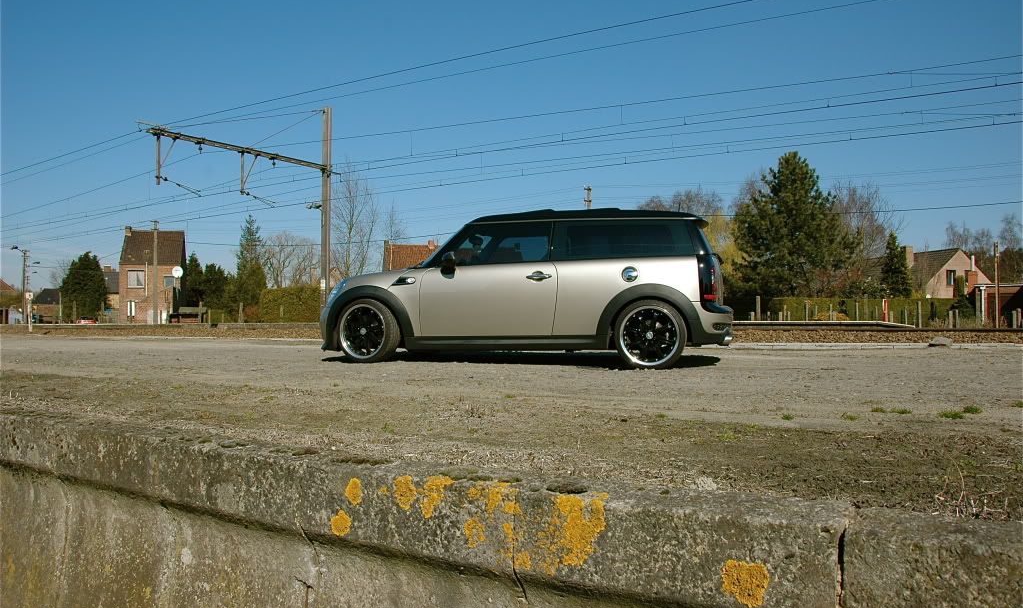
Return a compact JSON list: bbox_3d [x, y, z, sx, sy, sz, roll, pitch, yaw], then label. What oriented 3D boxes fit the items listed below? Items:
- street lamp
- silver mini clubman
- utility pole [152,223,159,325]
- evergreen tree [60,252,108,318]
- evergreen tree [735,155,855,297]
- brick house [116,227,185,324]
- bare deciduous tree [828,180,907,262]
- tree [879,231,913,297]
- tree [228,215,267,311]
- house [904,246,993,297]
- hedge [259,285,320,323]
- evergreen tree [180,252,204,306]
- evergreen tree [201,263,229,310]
[{"bbox_3d":[-42.355,-1.236,66.077,1.400,7.340,0.350,0,-2,-6],"label":"street lamp"},{"bbox_3d":[0.092,-0.167,7.330,3.960,1.430,1.730,-1,-1,14],"label":"silver mini clubman"},{"bbox_3d":[-26.009,-2.301,56.000,0.400,7.598,0.350,0,-1,0],"label":"utility pole"},{"bbox_3d":[-35.088,-0.927,63.067,3.900,6.610,3.800,0,-2,0],"label":"evergreen tree"},{"bbox_3d":[15.890,-3.392,43.122,6.700,10.380,6.500,0,-2,0],"label":"evergreen tree"},{"bbox_3d":[-32.288,-2.143,69.504,5.200,9.400,5.700,1,-2,-16],"label":"brick house"},{"bbox_3d":[24.742,-3.241,54.127,6.300,10.920,6.000,0,-2,0],"label":"bare deciduous tree"},{"bbox_3d":[27.554,-1.937,55.000,2.440,6.673,2.440,0,-1,0],"label":"tree"},{"bbox_3d":[-20.310,-2.286,59.101,2.900,9.200,2.900,0,-2,0],"label":"tree"},{"bbox_3d":[35.809,-1.063,68.580,7.400,7.400,9.300,1,-2,-20],"label":"house"},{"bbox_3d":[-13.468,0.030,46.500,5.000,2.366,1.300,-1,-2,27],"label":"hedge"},{"bbox_3d":[-29.033,-1.060,70.076,2.400,7.290,2.400,0,-2,0],"label":"evergreen tree"},{"bbox_3d":[-23.636,-0.915,61.000,2.308,4.855,2.308,0,-1,0],"label":"evergreen tree"}]

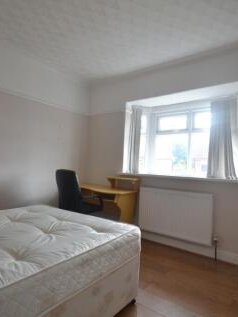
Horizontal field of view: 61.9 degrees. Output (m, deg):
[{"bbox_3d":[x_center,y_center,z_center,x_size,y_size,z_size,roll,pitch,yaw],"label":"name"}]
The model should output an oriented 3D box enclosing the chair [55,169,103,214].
[{"bbox_3d":[-0.472,0.657,2.561,0.550,1.035,0.580,1,0,34],"label":"chair"}]

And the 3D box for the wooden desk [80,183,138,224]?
[{"bbox_3d":[-0.243,0.805,2.983,1.000,0.750,0.500,1,0,34],"label":"wooden desk"}]

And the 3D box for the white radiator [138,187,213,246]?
[{"bbox_3d":[0.712,0.708,2.568,0.925,0.594,0.093,1,0,34],"label":"white radiator"}]

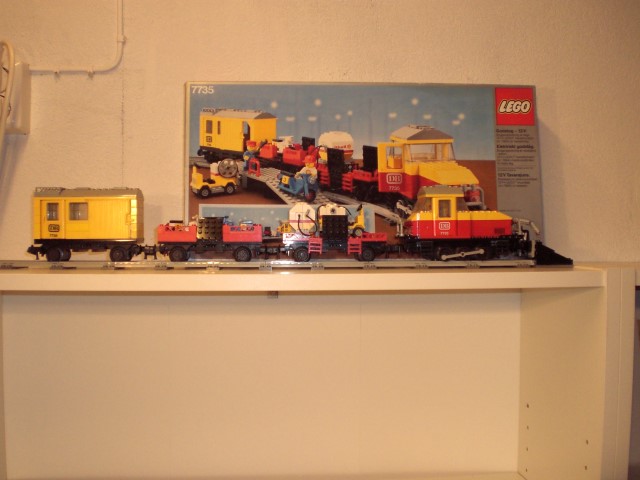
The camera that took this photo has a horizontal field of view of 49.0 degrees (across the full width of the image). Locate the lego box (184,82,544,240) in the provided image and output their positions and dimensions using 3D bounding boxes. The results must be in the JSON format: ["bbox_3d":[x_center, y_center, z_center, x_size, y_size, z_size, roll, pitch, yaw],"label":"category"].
[{"bbox_3d":[0.063,-0.089,0.994,0.498,0.259,0.062,0,-7,-3],"label":"lego box"}]

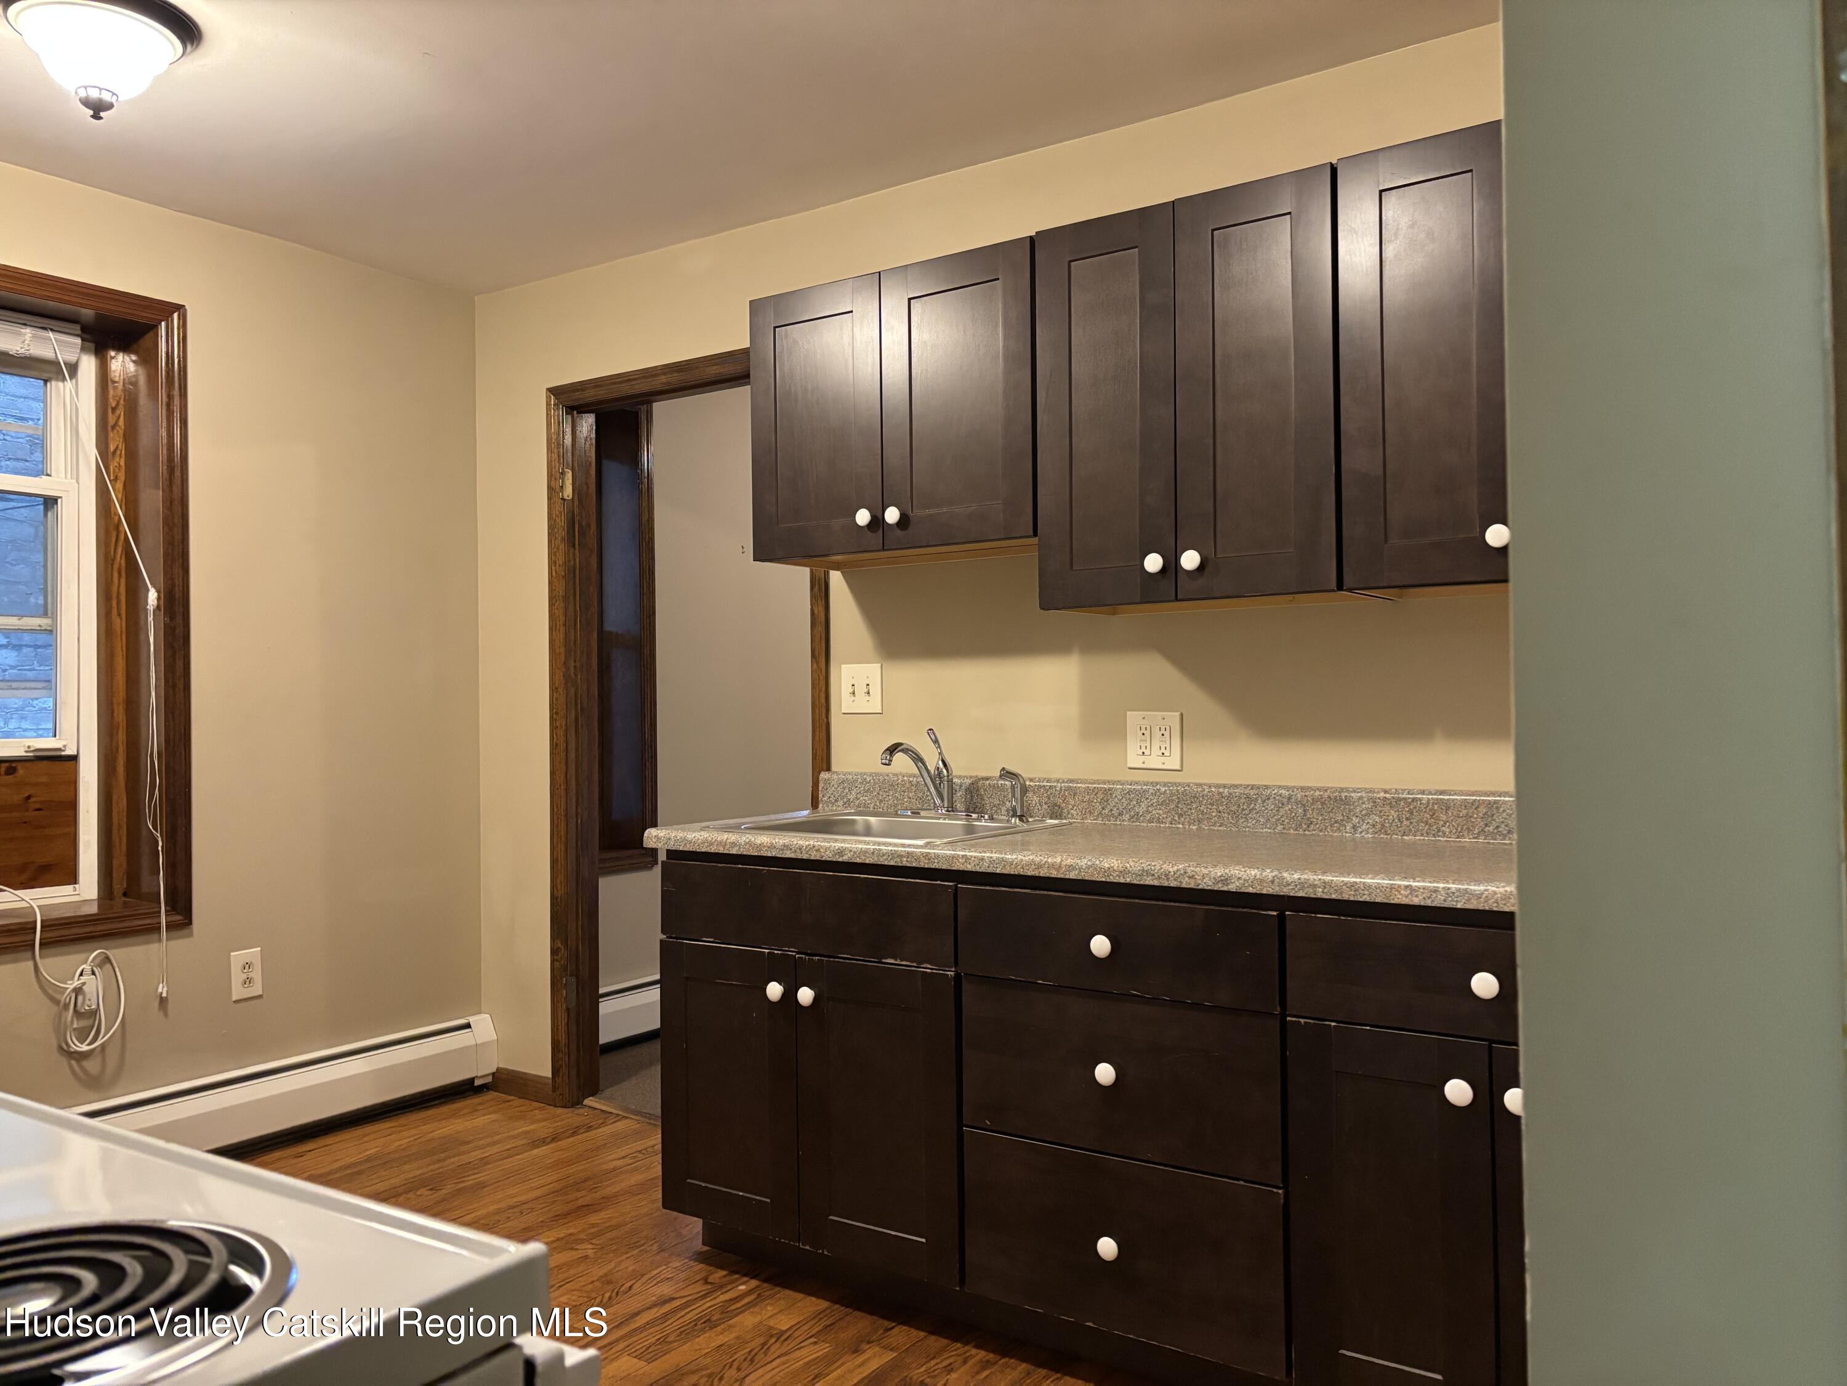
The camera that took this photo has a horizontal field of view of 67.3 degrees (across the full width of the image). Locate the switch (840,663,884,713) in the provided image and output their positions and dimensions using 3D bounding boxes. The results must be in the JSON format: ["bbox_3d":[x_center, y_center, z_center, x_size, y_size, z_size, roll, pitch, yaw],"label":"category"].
[{"bbox_3d":[-0.156,-0.009,3.449,0.126,0.124,0.013,-1,0,34],"label":"switch"}]

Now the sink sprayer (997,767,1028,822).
[{"bbox_3d":[0.197,0.226,3.053,0.041,0.122,0.088,-1,0,34],"label":"sink sprayer"}]

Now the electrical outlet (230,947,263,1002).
[{"bbox_3d":[-1.782,0.746,3.661,0.009,0.125,0.080,-1,0,34],"label":"electrical outlet"}]

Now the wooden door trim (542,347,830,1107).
[{"bbox_3d":[-0.631,0.153,3.838,1.052,2.108,0.128,-1,0,34],"label":"wooden door trim"}]

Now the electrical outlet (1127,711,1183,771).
[{"bbox_3d":[0.499,0.106,3.004,0.127,0.125,0.009,-1,0,34],"label":"electrical outlet"}]

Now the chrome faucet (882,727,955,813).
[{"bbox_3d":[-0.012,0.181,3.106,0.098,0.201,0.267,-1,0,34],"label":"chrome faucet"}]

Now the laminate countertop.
[{"bbox_3d":[0.428,0.256,2.670,2.054,0.128,0.641,-1,0,34],"label":"laminate countertop"}]

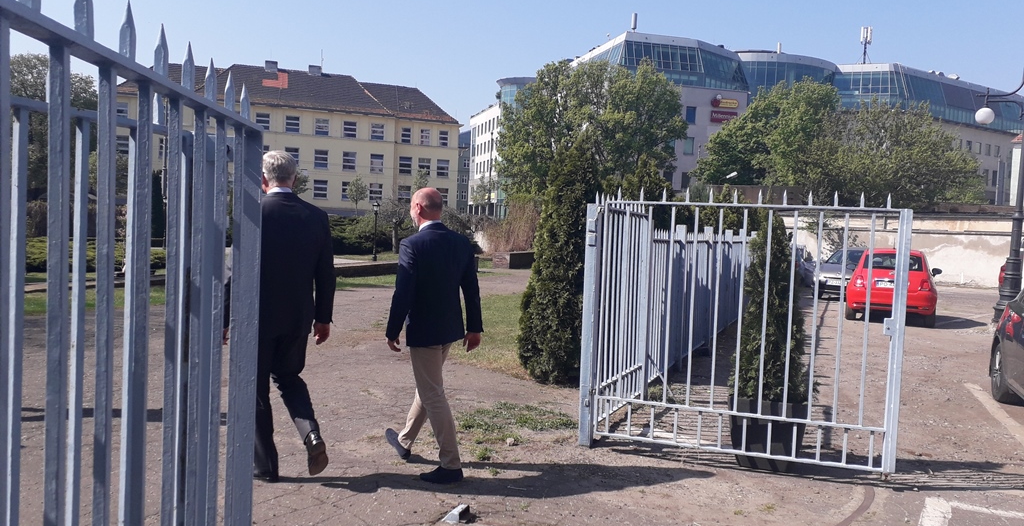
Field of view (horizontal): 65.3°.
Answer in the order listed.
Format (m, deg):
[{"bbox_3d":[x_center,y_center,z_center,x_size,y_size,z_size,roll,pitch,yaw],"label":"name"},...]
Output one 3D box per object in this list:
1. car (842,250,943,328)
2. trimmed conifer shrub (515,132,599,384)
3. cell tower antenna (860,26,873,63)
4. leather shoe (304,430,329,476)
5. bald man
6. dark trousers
[{"bbox_3d":[8.067,0.448,16.824,1.640,1.490,3.560,3,2,27],"label":"car"},{"bbox_3d":[0.596,-0.040,8.253,1.020,2.443,1.020,2,2,0],"label":"trimmed conifer shrub"},{"bbox_3d":[44.837,-27.636,101.020,1.450,4.800,1.450,3,2,24],"label":"cell tower antenna"},{"bbox_3d":[-1.087,1.048,4.423,0.110,0.300,0.115,2,40,-18],"label":"leather shoe"},{"bbox_3d":[-0.517,0.398,4.913,0.540,1.716,0.780,1,3,-40],"label":"bald man"},{"bbox_3d":[-1.323,0.725,4.571,0.430,0.970,0.480,2,2,-18],"label":"dark trousers"}]

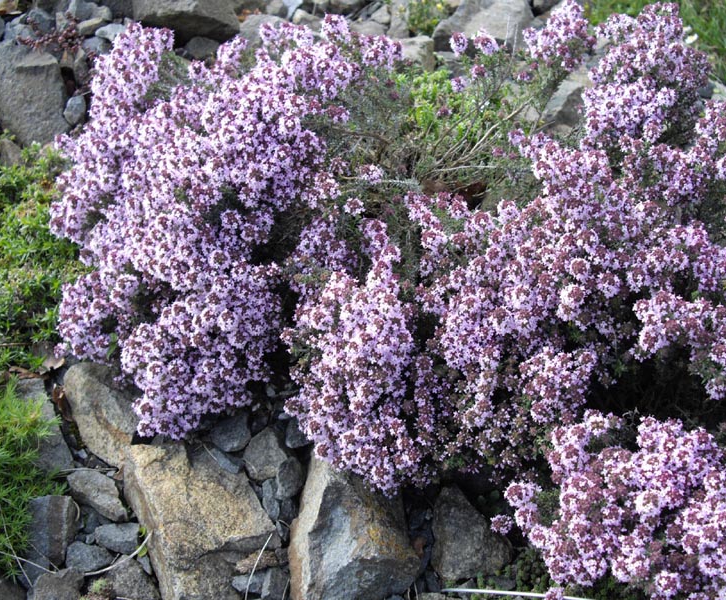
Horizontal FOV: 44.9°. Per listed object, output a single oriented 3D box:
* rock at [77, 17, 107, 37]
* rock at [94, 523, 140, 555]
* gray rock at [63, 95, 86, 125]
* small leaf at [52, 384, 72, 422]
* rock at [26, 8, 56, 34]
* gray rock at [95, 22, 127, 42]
[{"bbox_3d":[-0.408,-0.410,1.320,0.042,0.026,0.031,0,42,0],"label":"rock"},{"bbox_3d":[-0.235,0.228,0.840,0.043,0.026,0.031,0,42,0],"label":"rock"},{"bbox_3d":[-0.396,-0.262,1.210,0.030,0.037,0.031,0,42,0],"label":"gray rock"},{"bbox_3d":[-0.319,0.110,0.930,0.020,0.026,0.030,0,42,0],"label":"small leaf"},{"bbox_3d":[-0.487,-0.422,1.330,0.043,0.036,0.036,0,42,0],"label":"rock"},{"bbox_3d":[-0.375,-0.399,1.310,0.046,0.028,0.033,0,42,0],"label":"gray rock"}]

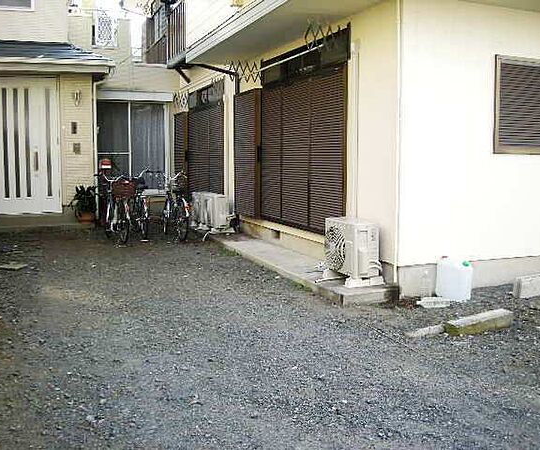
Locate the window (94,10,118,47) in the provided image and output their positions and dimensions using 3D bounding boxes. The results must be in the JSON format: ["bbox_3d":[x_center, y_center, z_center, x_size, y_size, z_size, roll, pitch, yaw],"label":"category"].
[{"bbox_3d":[-3.434,-4.117,12.744,0.528,0.758,0.100,-1,6,-15],"label":"window"}]

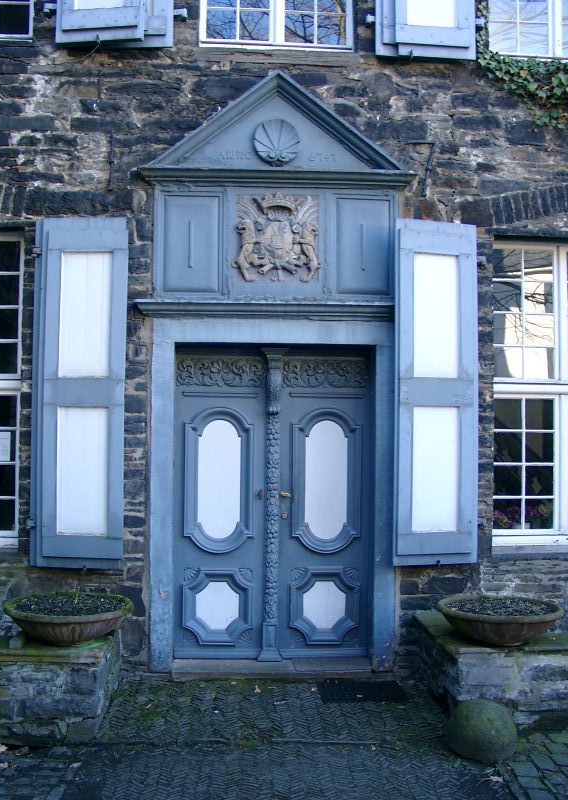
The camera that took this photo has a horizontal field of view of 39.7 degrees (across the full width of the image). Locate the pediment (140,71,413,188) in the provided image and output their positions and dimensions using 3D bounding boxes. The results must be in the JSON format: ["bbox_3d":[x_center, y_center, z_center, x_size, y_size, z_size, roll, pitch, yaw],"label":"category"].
[{"bbox_3d":[-0.041,-1.774,5.191,1.800,0.720,0.200,1,-2,-3],"label":"pediment"}]

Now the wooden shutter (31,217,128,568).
[{"bbox_3d":[-1.324,-0.052,5.088,0.600,2.270,0.070,0,-2,2],"label":"wooden shutter"}]

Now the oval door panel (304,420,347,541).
[{"bbox_3d":[0.289,0.561,5.472,0.292,0.835,0.040,1,-2,-3],"label":"oval door panel"}]

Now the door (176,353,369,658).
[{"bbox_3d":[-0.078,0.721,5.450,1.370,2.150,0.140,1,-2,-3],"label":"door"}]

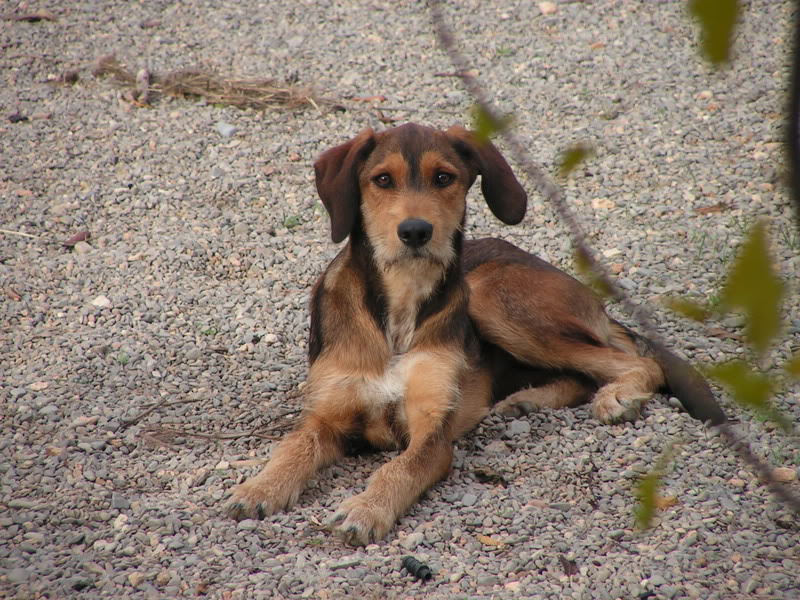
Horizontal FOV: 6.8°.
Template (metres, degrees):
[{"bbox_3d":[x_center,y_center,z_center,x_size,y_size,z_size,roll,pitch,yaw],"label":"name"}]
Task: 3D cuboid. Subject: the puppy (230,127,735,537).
[{"bbox_3d":[0.069,-0.012,7.438,0.370,0.380,0.690,9,18,31],"label":"puppy"}]

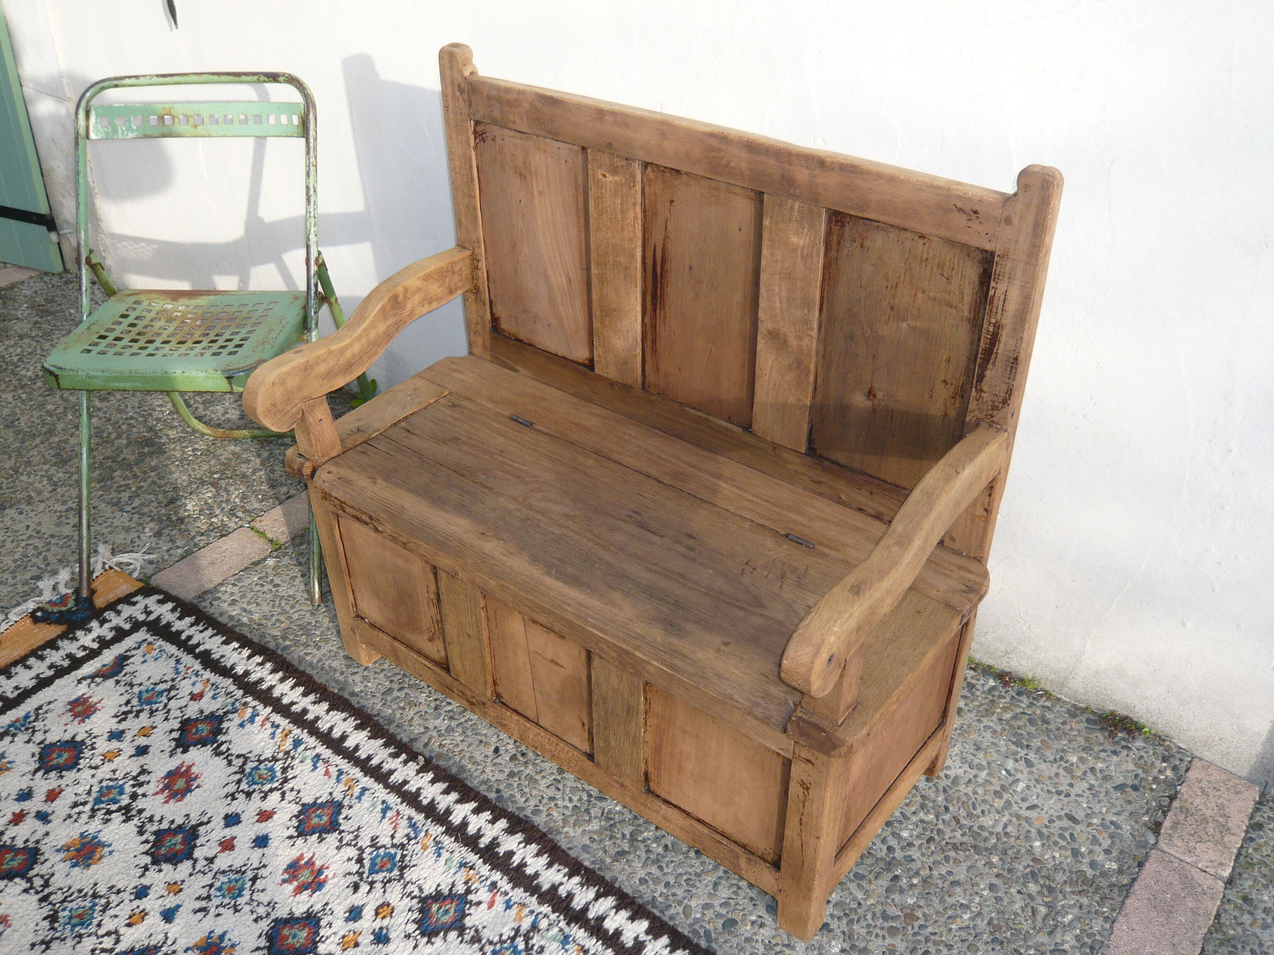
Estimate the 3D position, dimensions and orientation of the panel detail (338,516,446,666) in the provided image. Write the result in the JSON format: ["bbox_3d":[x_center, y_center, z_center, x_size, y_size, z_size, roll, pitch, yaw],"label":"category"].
[{"bbox_3d":[-0.387,0.184,1.907,0.228,0.218,0.020,23,41,31],"label":"panel detail"}]

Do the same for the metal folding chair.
[{"bbox_3d":[-0.829,-0.279,2.253,0.461,0.850,0.592,1,34,3],"label":"metal folding chair"}]

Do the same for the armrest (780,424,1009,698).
[{"bbox_3d":[0.313,0.089,1.427,0.059,0.147,0.461,23,41,31],"label":"armrest"}]

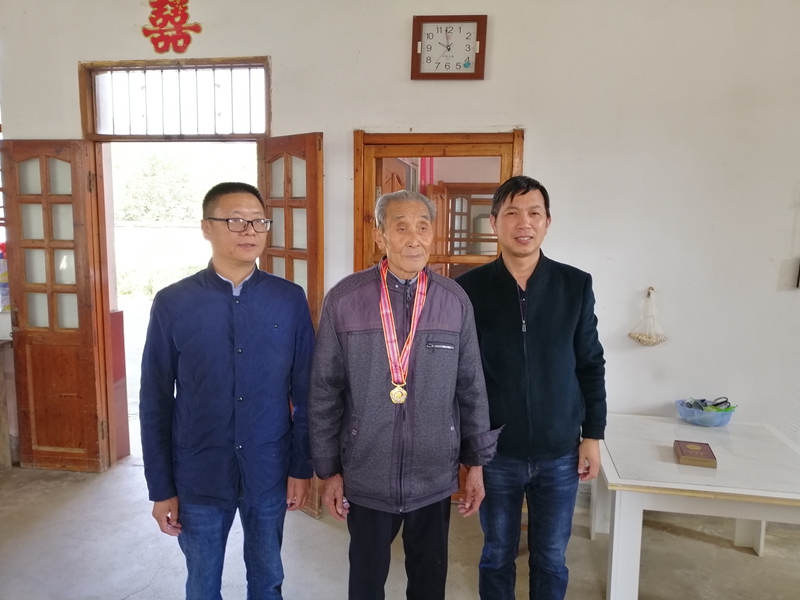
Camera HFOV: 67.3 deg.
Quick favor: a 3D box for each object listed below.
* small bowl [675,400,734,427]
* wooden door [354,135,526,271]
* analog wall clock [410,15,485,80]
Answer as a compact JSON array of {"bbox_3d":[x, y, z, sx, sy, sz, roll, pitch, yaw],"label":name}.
[{"bbox_3d":[1.528,0.571,3.013,0.265,0.088,0.245,2,7,10],"label":"small bowl"},{"bbox_3d":[0.184,0.117,3.333,0.900,2.047,0.090,2,7,10],"label":"wooden door"},{"bbox_3d":[0.252,-1.293,3.093,0.376,0.308,0.040,4,8,9],"label":"analog wall clock"}]

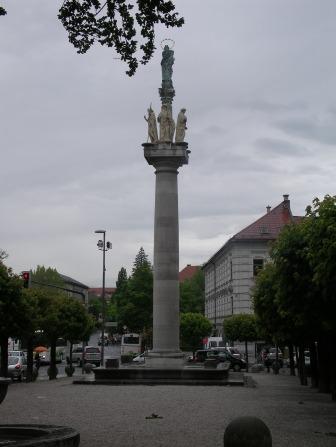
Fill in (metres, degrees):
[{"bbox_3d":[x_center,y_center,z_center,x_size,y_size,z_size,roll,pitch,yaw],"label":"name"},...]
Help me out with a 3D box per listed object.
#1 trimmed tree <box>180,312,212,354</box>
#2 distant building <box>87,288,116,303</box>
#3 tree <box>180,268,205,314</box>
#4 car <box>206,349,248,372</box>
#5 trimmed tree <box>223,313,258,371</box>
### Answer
[{"bbox_3d":[1.824,8.084,55.417,2.600,4.100,2.500,0,-8,0],"label":"trimmed tree"},{"bbox_3d":[-17.648,24.661,213.620,22.000,14.500,13.000,1,-8,-4],"label":"distant building"},{"bbox_3d":[3.105,12.244,111.362,7.000,11.500,6.500,0,-8,0],"label":"tree"},{"bbox_3d":[3.615,9.258,54.249,3.900,1.500,1.700,-1,-8,5],"label":"car"},{"bbox_3d":[5.075,7.902,53.423,2.700,4.000,2.600,0,-8,0],"label":"trimmed tree"}]

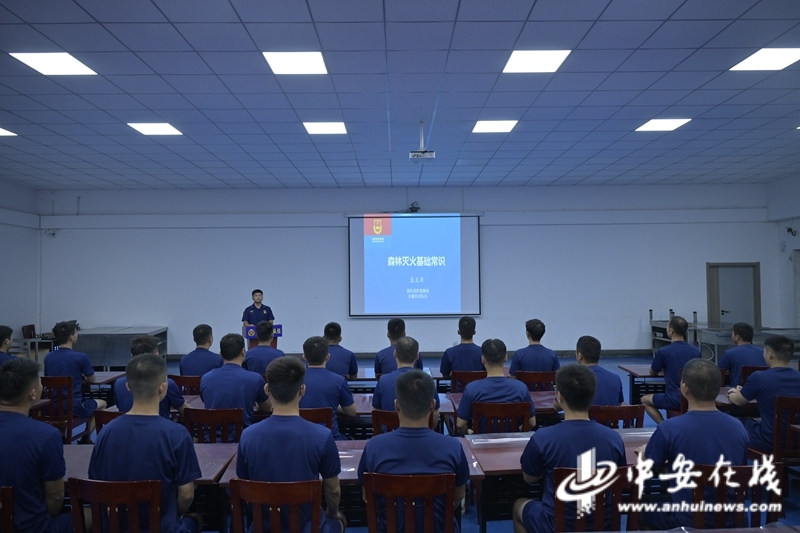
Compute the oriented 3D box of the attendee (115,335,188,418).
[{"bbox_3d":[-1.834,1.191,4.314,0.540,1.320,0.760,-1,-2,2],"label":"attendee"}]

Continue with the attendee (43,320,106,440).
[{"bbox_3d":[-3.196,1.219,5.655,0.520,1.370,0.760,-1,-2,3],"label":"attendee"}]

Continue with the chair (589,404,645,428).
[{"bbox_3d":[1.416,1.371,4.037,0.430,0.890,0.500,0,-2,0],"label":"chair"}]

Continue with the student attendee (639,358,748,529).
[{"bbox_3d":[1.229,1.062,2.572,0.520,1.343,0.680,0,-2,-8],"label":"student attendee"}]

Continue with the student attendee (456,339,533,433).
[{"bbox_3d":[0.682,1.181,4.349,0.550,1.300,0.760,0,-2,0],"label":"student attendee"}]

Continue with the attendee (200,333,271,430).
[{"bbox_3d":[-1.197,1.169,4.258,0.530,1.350,0.760,-1,-2,3],"label":"attendee"}]

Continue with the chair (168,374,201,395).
[{"bbox_3d":[-1.875,1.416,5.335,0.420,0.880,0.500,-1,-2,0],"label":"chair"}]

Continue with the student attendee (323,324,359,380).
[{"bbox_3d":[-0.647,1.222,5.712,0.520,1.350,0.760,0,-2,0],"label":"student attendee"}]

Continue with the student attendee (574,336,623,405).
[{"bbox_3d":[1.286,1.130,4.051,0.500,1.305,0.680,0,-2,-8],"label":"student attendee"}]

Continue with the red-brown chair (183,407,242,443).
[{"bbox_3d":[-1.248,1.410,4.137,0.420,0.890,0.510,-1,-2,3],"label":"red-brown chair"}]

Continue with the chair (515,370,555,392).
[{"bbox_3d":[1.288,1.433,5.643,0.420,0.890,0.510,0,-2,0],"label":"chair"}]

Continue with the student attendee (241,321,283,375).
[{"bbox_3d":[-1.279,1.222,5.707,0.520,1.360,0.760,-1,-2,7],"label":"student attendee"}]

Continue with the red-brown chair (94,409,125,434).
[{"bbox_3d":[-1.759,1.367,3.886,0.420,0.880,0.500,-1,-2,0],"label":"red-brown chair"}]

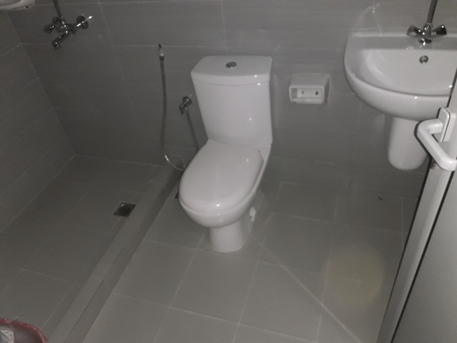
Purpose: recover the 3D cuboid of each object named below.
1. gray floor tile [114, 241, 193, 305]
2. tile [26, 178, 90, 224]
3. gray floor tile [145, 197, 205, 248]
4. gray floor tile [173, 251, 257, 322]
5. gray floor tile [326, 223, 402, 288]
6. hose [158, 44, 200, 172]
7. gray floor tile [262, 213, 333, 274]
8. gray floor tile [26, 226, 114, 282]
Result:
[{"bbox_3d":[-0.334,0.455,1.636,0.290,0.012,0.302,6,41,17],"label":"gray floor tile"},{"bbox_3d":[-0.995,0.172,2.081,0.314,0.012,0.302,6,41,17],"label":"tile"},{"bbox_3d":[-0.244,0.266,1.854,0.290,0.012,0.302,6,41,17],"label":"gray floor tile"},{"bbox_3d":[-0.053,0.486,1.547,0.302,0.012,0.302,6,41,17],"label":"gray floor tile"},{"bbox_3d":[0.609,0.360,1.584,0.302,0.012,0.302,6,41,17],"label":"gray floor tile"},{"bbox_3d":[-0.290,-0.300,1.884,0.236,0.707,0.103,6,41,17],"label":"hose"},{"bbox_3d":[0.323,0.329,1.674,0.302,0.012,0.302,6,41,17],"label":"gray floor tile"},{"bbox_3d":[-0.793,0.393,1.771,0.302,0.012,0.302,6,41,17],"label":"gray floor tile"}]

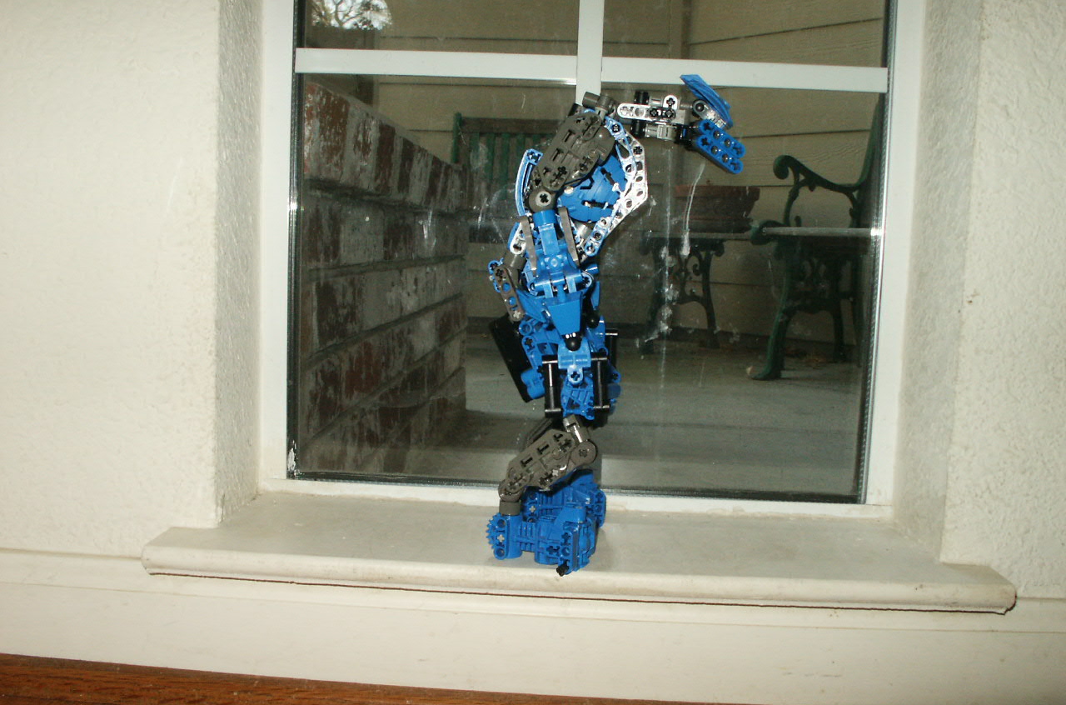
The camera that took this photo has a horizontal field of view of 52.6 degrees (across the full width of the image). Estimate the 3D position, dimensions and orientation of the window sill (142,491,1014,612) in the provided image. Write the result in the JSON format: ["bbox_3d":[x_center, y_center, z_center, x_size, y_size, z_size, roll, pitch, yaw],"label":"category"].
[{"bbox_3d":[0.025,0.120,0.659,0.485,0.018,0.150,2,6,2],"label":"window sill"}]

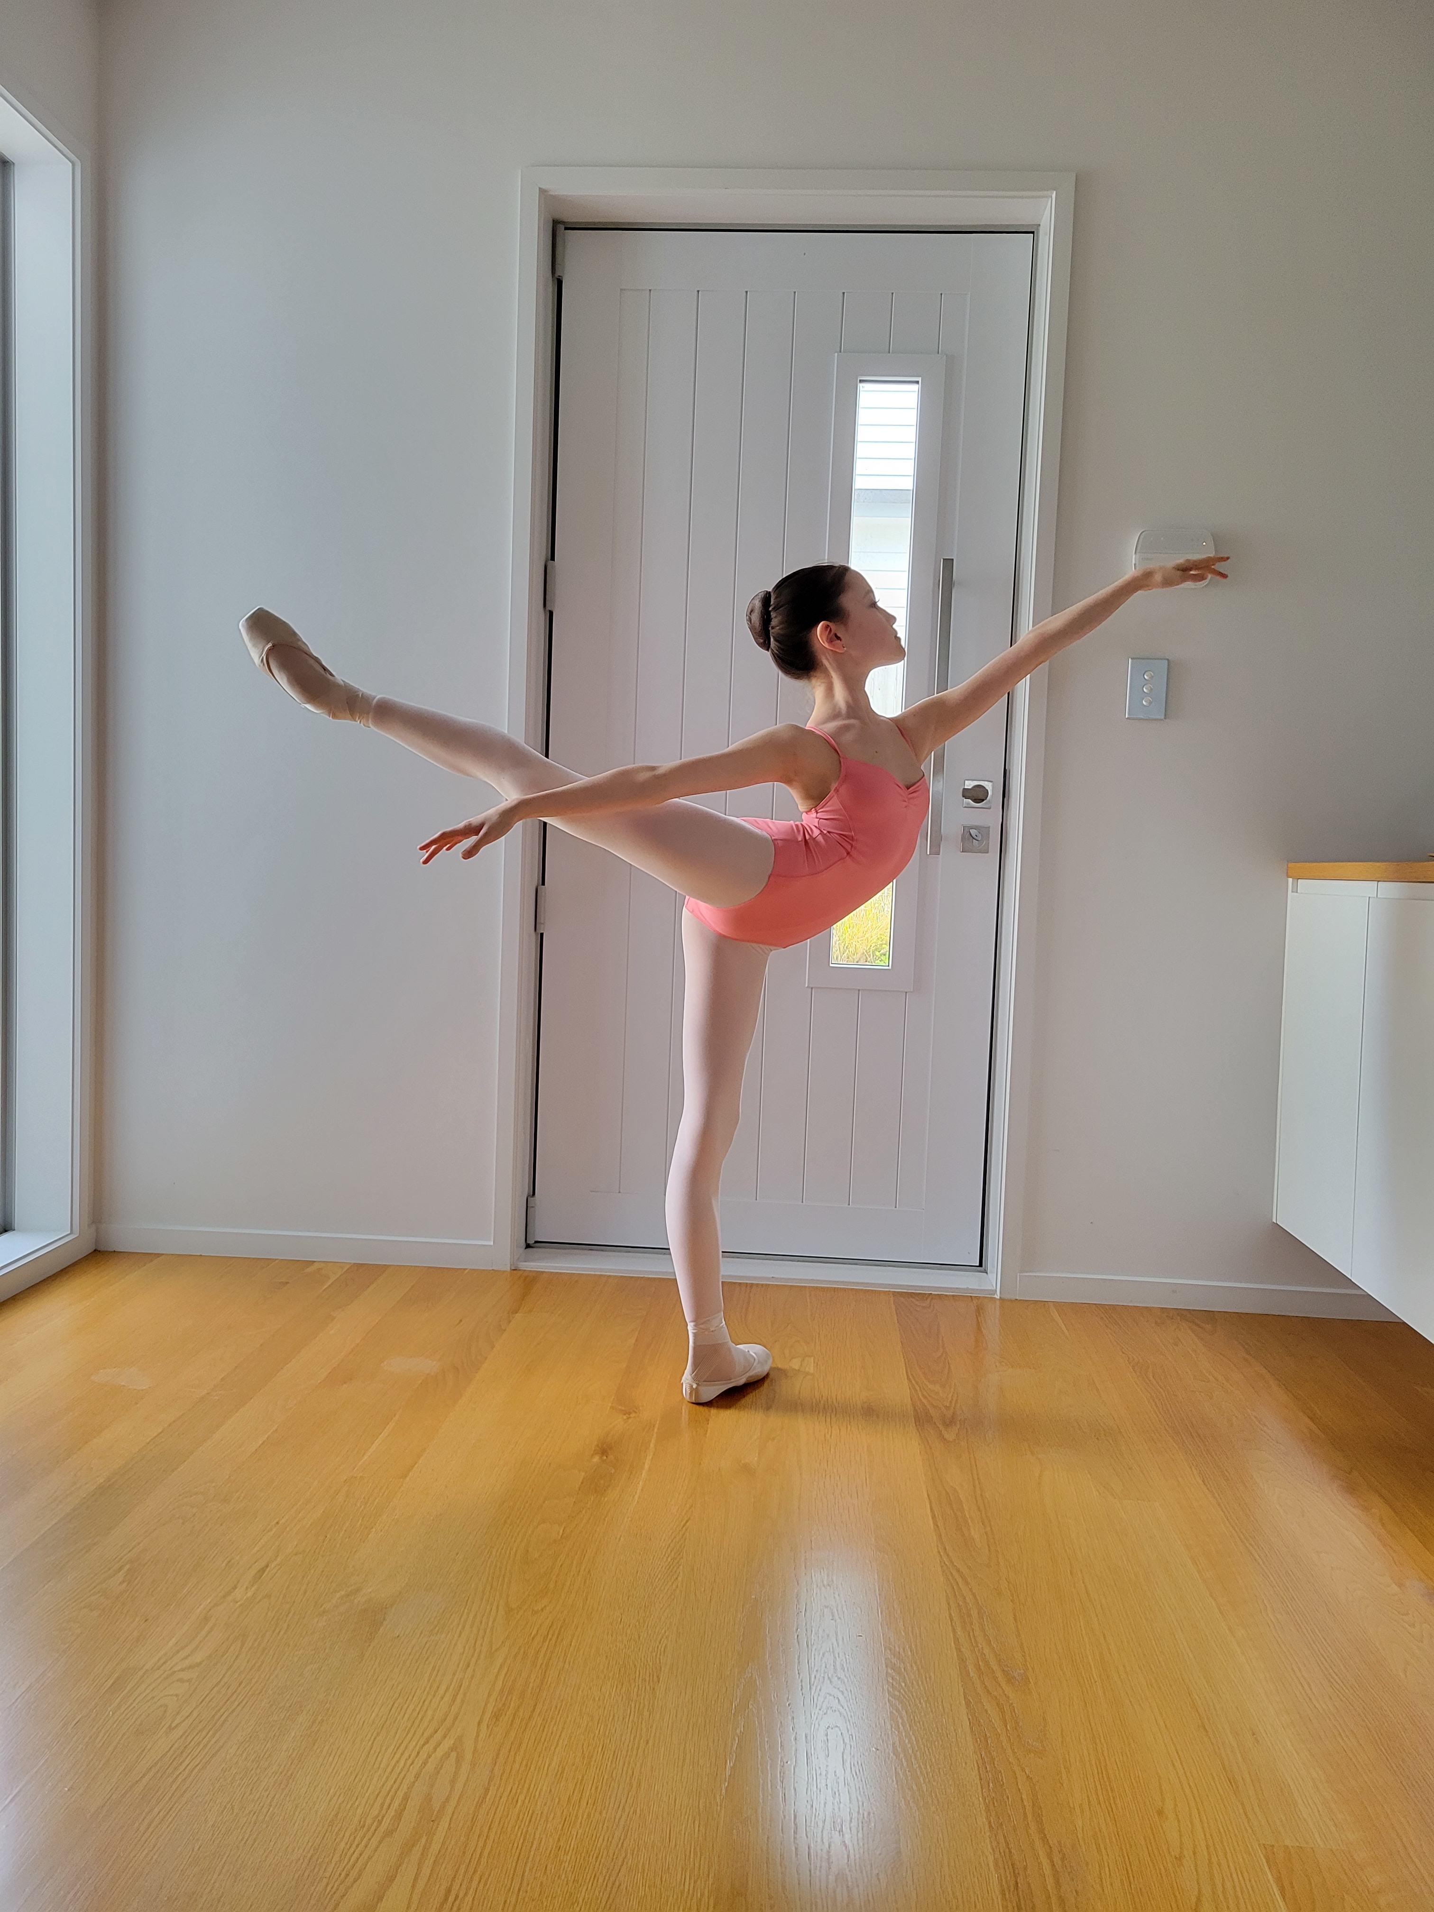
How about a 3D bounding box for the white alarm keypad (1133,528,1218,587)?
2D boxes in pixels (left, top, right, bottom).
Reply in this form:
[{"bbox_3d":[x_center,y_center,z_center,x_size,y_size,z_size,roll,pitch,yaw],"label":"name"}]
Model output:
[{"bbox_3d":[0.893,-0.775,2.800,0.150,0.113,0.025,2,4,3],"label":"white alarm keypad"}]

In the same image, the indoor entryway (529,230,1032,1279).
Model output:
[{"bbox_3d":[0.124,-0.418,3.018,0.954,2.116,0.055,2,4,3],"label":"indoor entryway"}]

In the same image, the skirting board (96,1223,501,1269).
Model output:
[{"bbox_3d":[-0.887,0.608,3.016,0.850,0.060,0.013,2,4,3],"label":"skirting board"}]

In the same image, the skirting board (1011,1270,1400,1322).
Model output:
[{"bbox_3d":[1.041,0.687,2.902,0.850,0.060,0.013,2,4,3],"label":"skirting board"}]

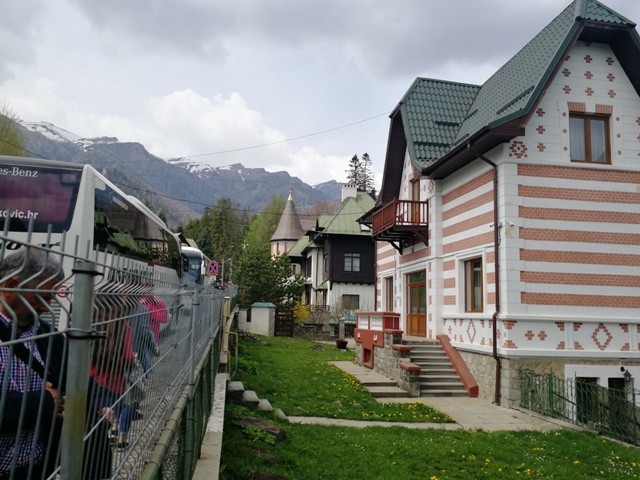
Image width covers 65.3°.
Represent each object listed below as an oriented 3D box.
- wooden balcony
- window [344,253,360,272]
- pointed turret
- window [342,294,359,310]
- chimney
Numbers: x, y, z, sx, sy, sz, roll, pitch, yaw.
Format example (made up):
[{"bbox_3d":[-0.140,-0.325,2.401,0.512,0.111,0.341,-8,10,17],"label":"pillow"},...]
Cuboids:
[{"bbox_3d":[3.444,-0.507,21.865,1.400,1.880,3.500,3,-8,-9],"label":"wooden balcony"},{"bbox_3d":[2.351,1.637,36.000,1.220,1.350,0.200,3,-8,-9],"label":"window"},{"bbox_3d":[-3.321,-1.623,54.000,3.900,7.000,3.900,3,-8,-9],"label":"pointed turret"},{"bbox_3d":[2.276,4.530,36.300,1.200,1.080,0.200,3,-8,-9],"label":"window"},{"bbox_3d":[2.379,-3.706,39.200,1.080,1.400,0.750,3,-8,-9],"label":"chimney"}]

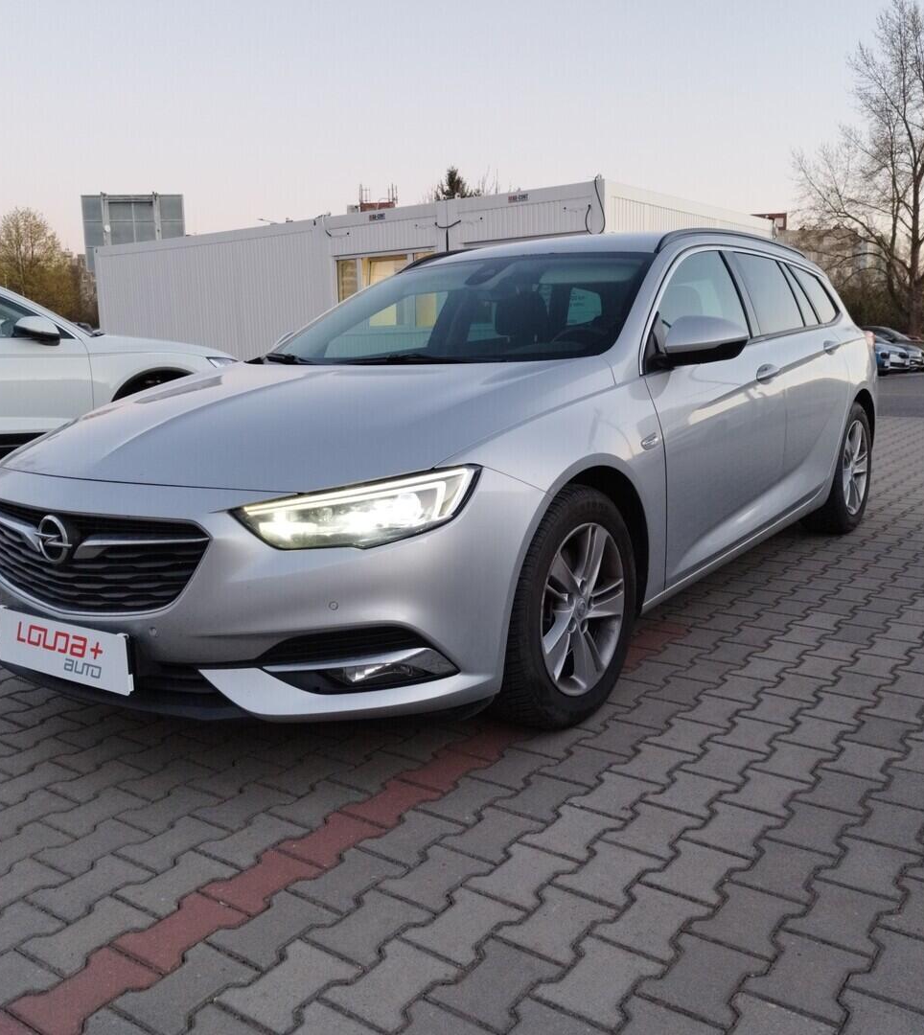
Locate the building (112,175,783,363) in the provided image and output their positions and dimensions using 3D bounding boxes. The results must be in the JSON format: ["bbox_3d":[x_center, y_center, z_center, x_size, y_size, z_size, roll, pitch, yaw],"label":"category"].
[{"bbox_3d":[-0.772,-3.742,18.354,10.940,2.800,6.060,6,12,36],"label":"building"}]

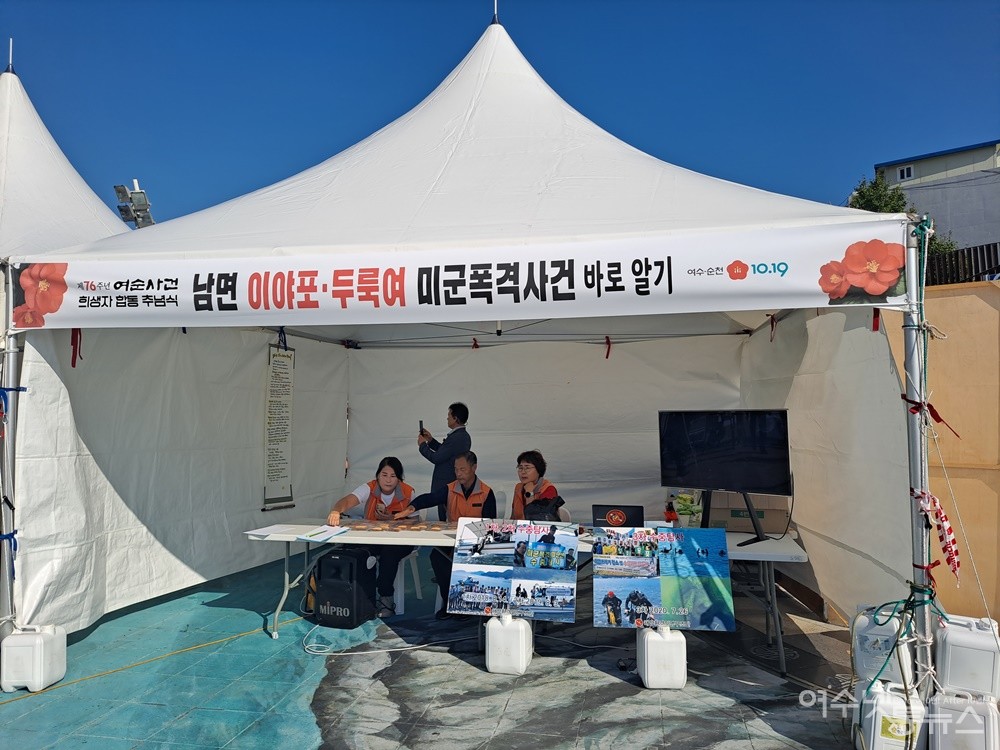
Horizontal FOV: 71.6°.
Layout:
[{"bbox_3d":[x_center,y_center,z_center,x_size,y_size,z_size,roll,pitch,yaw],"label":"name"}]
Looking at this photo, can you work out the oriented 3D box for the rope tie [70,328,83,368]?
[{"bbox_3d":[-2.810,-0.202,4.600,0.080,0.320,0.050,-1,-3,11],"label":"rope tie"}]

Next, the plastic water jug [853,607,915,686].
[{"bbox_3d":[1.848,1.269,3.329,0.235,0.348,0.275,-2,-3,38],"label":"plastic water jug"}]

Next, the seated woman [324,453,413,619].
[{"bbox_3d":[-0.932,1.271,5.484,0.600,1.230,0.800,-1,-3,10],"label":"seated woman"}]

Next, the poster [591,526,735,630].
[{"bbox_3d":[0.978,1.225,4.215,0.818,0.603,0.012,-3,-28,12],"label":"poster"}]

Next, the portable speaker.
[{"bbox_3d":[-1.164,1.608,5.295,0.330,0.540,0.320,-1,-3,19],"label":"portable speaker"}]

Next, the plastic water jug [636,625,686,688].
[{"bbox_3d":[0.961,1.645,4.130,0.240,0.348,0.280,0,-3,0],"label":"plastic water jug"}]

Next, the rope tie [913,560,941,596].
[{"bbox_3d":[1.962,0.932,3.190,0.125,0.155,0.100,-1,-3,11],"label":"rope tie"}]

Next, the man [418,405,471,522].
[{"bbox_3d":[-0.488,1.089,6.305,0.500,1.670,0.500,-1,-3,12],"label":"man"}]

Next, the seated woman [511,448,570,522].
[{"bbox_3d":[0.318,1.245,5.408,0.520,1.270,0.750,-1,-3,24],"label":"seated woman"}]

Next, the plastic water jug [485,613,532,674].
[{"bbox_3d":[0.064,1.657,4.353,0.240,0.348,0.280,-1,-3,11],"label":"plastic water jug"}]

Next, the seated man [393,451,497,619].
[{"bbox_3d":[-0.445,1.252,5.520,0.750,1.270,0.750,-1,-3,10],"label":"seated man"}]

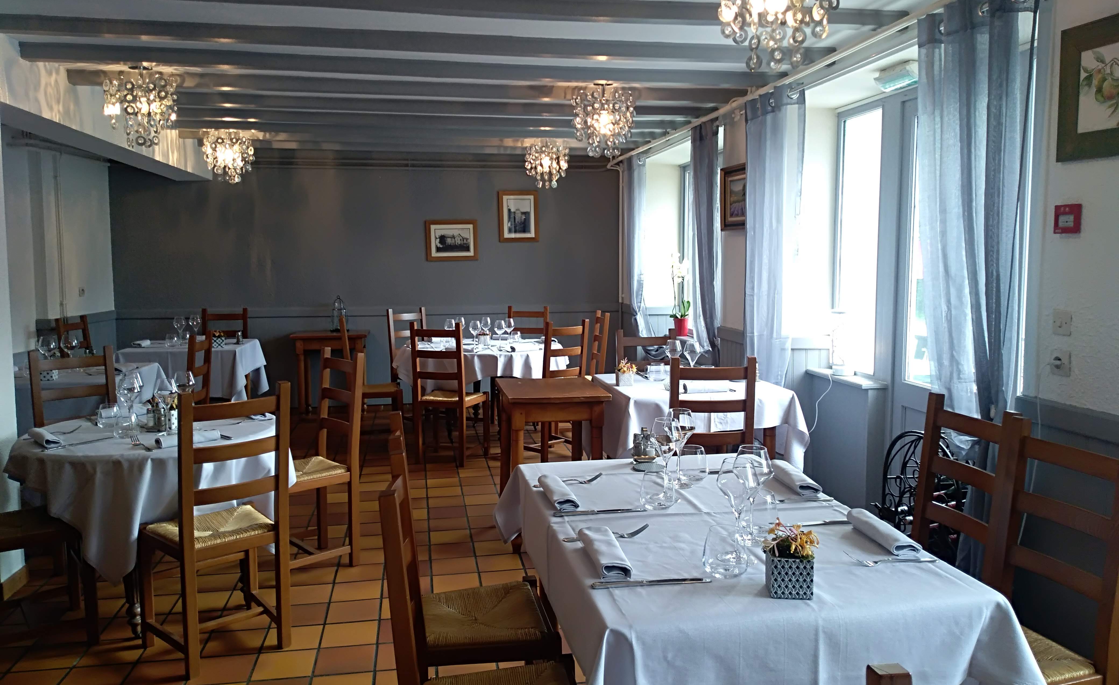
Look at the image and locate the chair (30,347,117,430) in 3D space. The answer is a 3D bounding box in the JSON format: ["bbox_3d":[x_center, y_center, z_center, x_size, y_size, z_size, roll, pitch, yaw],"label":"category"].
[{"bbox_3d":[-2.206,0.526,3.972,0.419,0.972,0.420,5,8,42],"label":"chair"}]

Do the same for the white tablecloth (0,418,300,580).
[{"bbox_3d":[-1.604,0.584,3.409,1.040,0.470,1.020,-1,6,-10],"label":"white tablecloth"}]

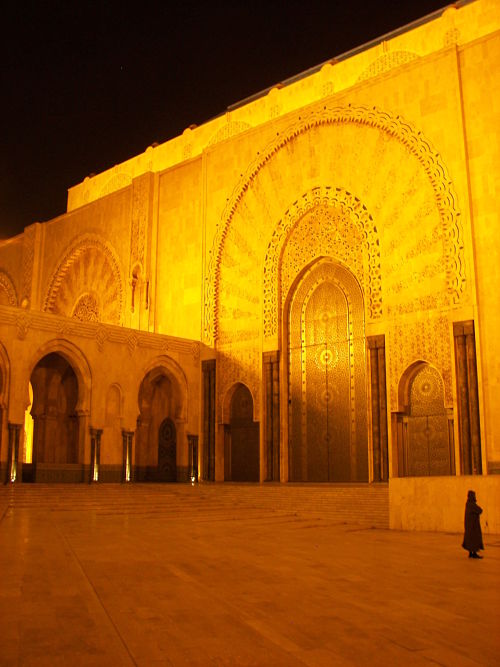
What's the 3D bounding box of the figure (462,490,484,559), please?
[{"bbox_3d":[5.876,5.015,18.234,0.520,1.700,0.450,0,-11,0],"label":"figure"}]

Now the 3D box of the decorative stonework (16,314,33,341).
[{"bbox_3d":[-13.671,-0.342,41.817,0.300,1.580,1.046,-10,-15,41],"label":"decorative stonework"}]

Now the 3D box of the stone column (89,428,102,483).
[{"bbox_3d":[-9.879,7.806,44.345,0.800,3.429,0.800,-10,-15,41],"label":"stone column"}]

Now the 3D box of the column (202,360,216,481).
[{"bbox_3d":[-2.724,6.515,52.091,1.494,8.993,0.900,-10,-15,41],"label":"column"}]

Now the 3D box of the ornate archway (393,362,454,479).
[{"bbox_3d":[10.363,5.208,40.239,3.795,6.937,1.200,-10,-15,41],"label":"ornate archway"}]

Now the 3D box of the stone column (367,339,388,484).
[{"bbox_3d":[8.065,4.616,42.432,1.477,8.855,0.900,-10,-15,41],"label":"stone column"}]

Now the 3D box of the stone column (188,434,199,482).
[{"bbox_3d":[-4.117,9.097,50.528,0.800,3.441,0.800,-10,-15,41],"label":"stone column"}]

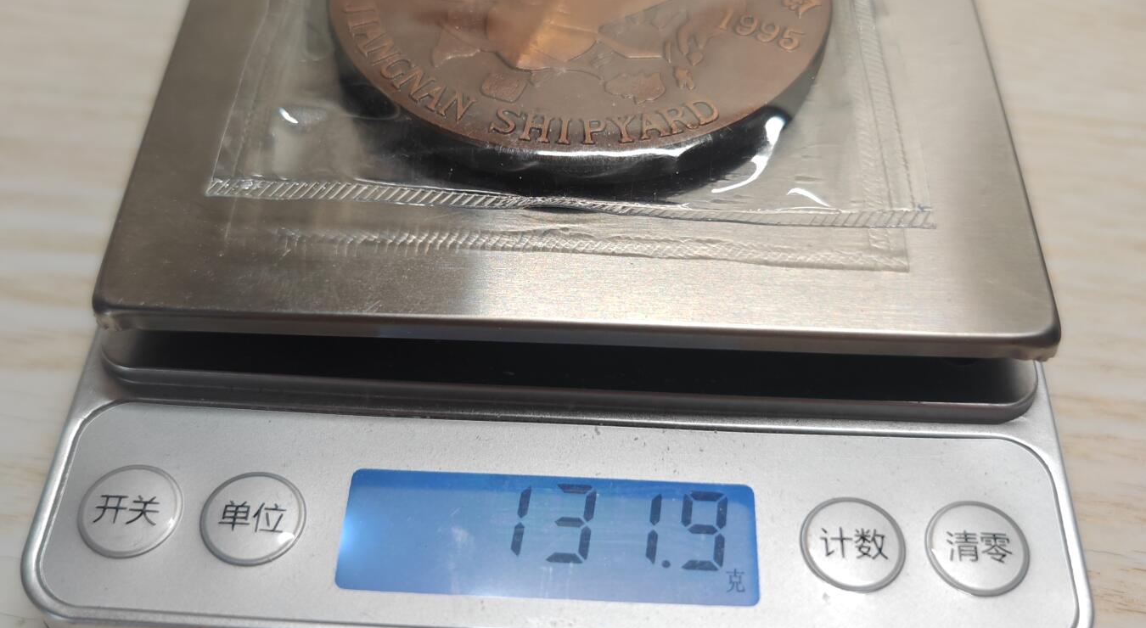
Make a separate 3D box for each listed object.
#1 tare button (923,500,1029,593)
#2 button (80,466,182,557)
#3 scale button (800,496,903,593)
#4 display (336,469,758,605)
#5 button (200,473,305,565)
[{"bbox_3d":[0.040,0.023,0.116,0.010,0.001,0.010,2,52,1],"label":"tare button"},{"bbox_3d":[-0.043,0.019,0.117,0.010,0.001,0.010,2,52,1],"label":"button"},{"bbox_3d":[0.027,0.023,0.116,0.010,0.001,0.010,2,52,1],"label":"scale button"},{"bbox_3d":[-0.002,0.022,0.117,0.040,0.001,0.013,2,52,1],"label":"display"},{"bbox_3d":[-0.031,0.020,0.117,0.010,0.001,0.010,2,52,1],"label":"button"}]

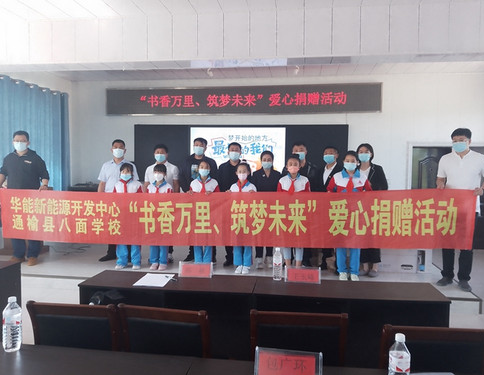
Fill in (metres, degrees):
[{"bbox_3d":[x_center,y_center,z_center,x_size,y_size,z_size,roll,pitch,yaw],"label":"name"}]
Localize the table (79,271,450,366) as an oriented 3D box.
[{"bbox_3d":[0.108,1.033,2.696,2.390,0.735,0.395,1,3,6],"label":"table"}]

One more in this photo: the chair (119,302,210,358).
[{"bbox_3d":[-0.326,0.990,2.057,0.460,0.890,0.540,1,3,11],"label":"chair"}]

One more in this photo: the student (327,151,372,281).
[{"bbox_3d":[1.314,0.341,4.776,0.510,1.562,0.340,1,3,8],"label":"student"}]

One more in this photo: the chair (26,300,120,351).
[{"bbox_3d":[-0.774,0.989,2.136,0.450,0.920,0.550,1,3,6],"label":"chair"}]

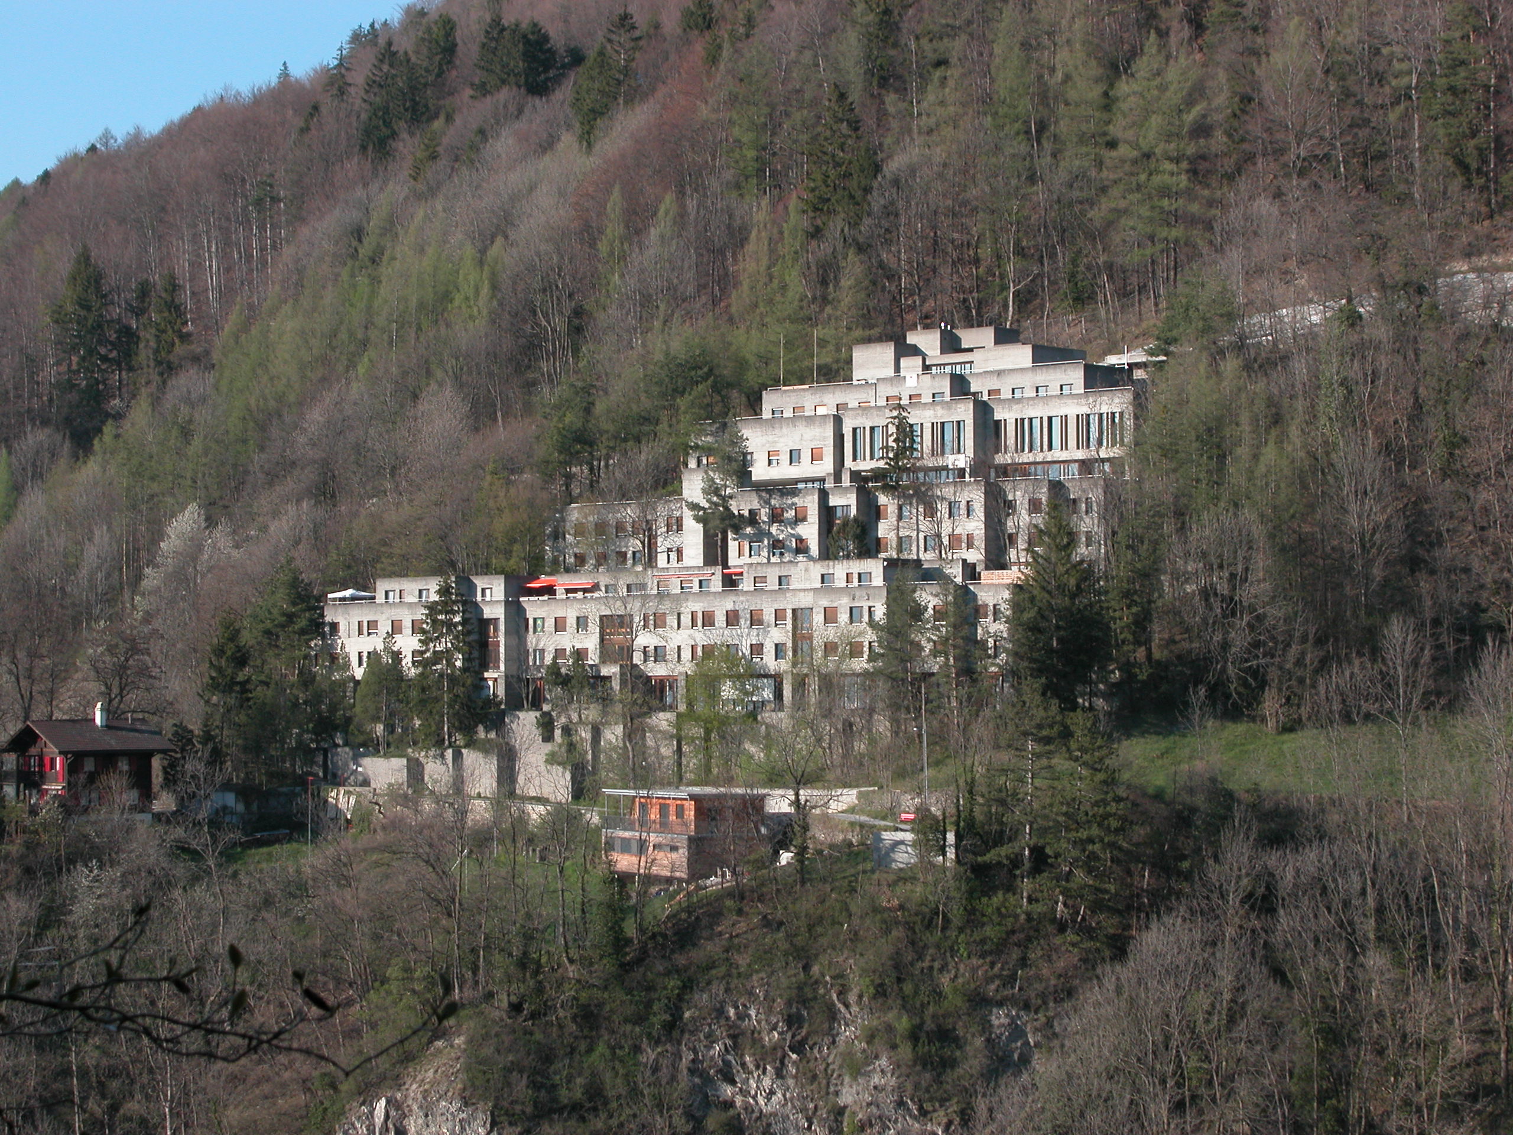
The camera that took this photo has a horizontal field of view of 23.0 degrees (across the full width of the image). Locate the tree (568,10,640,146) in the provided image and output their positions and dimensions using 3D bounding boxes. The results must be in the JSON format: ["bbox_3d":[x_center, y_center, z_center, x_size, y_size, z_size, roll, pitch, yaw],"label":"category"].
[{"bbox_3d":[-21.342,-68.493,520.000,10.092,19.216,10.092,0,-2,0],"label":"tree"}]

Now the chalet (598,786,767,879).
[{"bbox_3d":[-5.376,20.105,279.100,6.800,6.600,12.500,1,-3,-32],"label":"chalet"}]

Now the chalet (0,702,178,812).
[{"bbox_3d":[-57.370,16.340,320.000,8.000,9.200,12.400,-2,-3,43],"label":"chalet"}]

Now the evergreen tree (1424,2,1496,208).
[{"bbox_3d":[69.720,-45.490,368.000,7.260,20.840,7.260,0,-2,0],"label":"evergreen tree"}]

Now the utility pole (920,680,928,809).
[{"bbox_3d":[12.289,13.088,272.000,0.300,9.800,0.300,-3,-2,0],"label":"utility pole"}]

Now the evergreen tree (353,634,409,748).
[{"bbox_3d":[-32.830,10.805,325.000,4.963,10.026,4.963,0,-2,0],"label":"evergreen tree"}]

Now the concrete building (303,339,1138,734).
[{"bbox_3d":[1.150,-3.580,338.670,80.000,36.700,38.000,-2,-3,41],"label":"concrete building"}]

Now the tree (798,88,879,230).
[{"bbox_3d":[9.550,-47.350,432.000,9.070,17.870,9.070,0,-2,0],"label":"tree"}]

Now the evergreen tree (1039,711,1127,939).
[{"bbox_3d":[21.689,17.092,247.000,5.894,15.398,5.894,0,-2,0],"label":"evergreen tree"}]

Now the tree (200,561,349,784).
[{"bbox_3d":[-43.690,9.540,337.000,13.510,20.260,11.480,0,-2,0],"label":"tree"}]

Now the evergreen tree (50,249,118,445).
[{"bbox_3d":[-84.650,-27.840,468.000,8.640,25.760,8.640,0,-2,0],"label":"evergreen tree"}]

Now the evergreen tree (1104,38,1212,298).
[{"bbox_3d":[39.425,-39.193,365.000,10.451,25.804,10.451,0,-2,0],"label":"evergreen tree"}]

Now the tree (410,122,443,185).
[{"bbox_3d":[-48.464,-60.949,545.000,4.855,9.107,4.855,0,-2,0],"label":"tree"}]

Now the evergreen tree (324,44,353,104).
[{"bbox_3d":[-68.140,-79.590,605.000,4.810,10.780,4.810,0,-2,0],"label":"evergreen tree"}]

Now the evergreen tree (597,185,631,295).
[{"bbox_3d":[-17.020,-38.810,442.000,4.080,13.360,4.080,0,-2,0],"label":"evergreen tree"}]

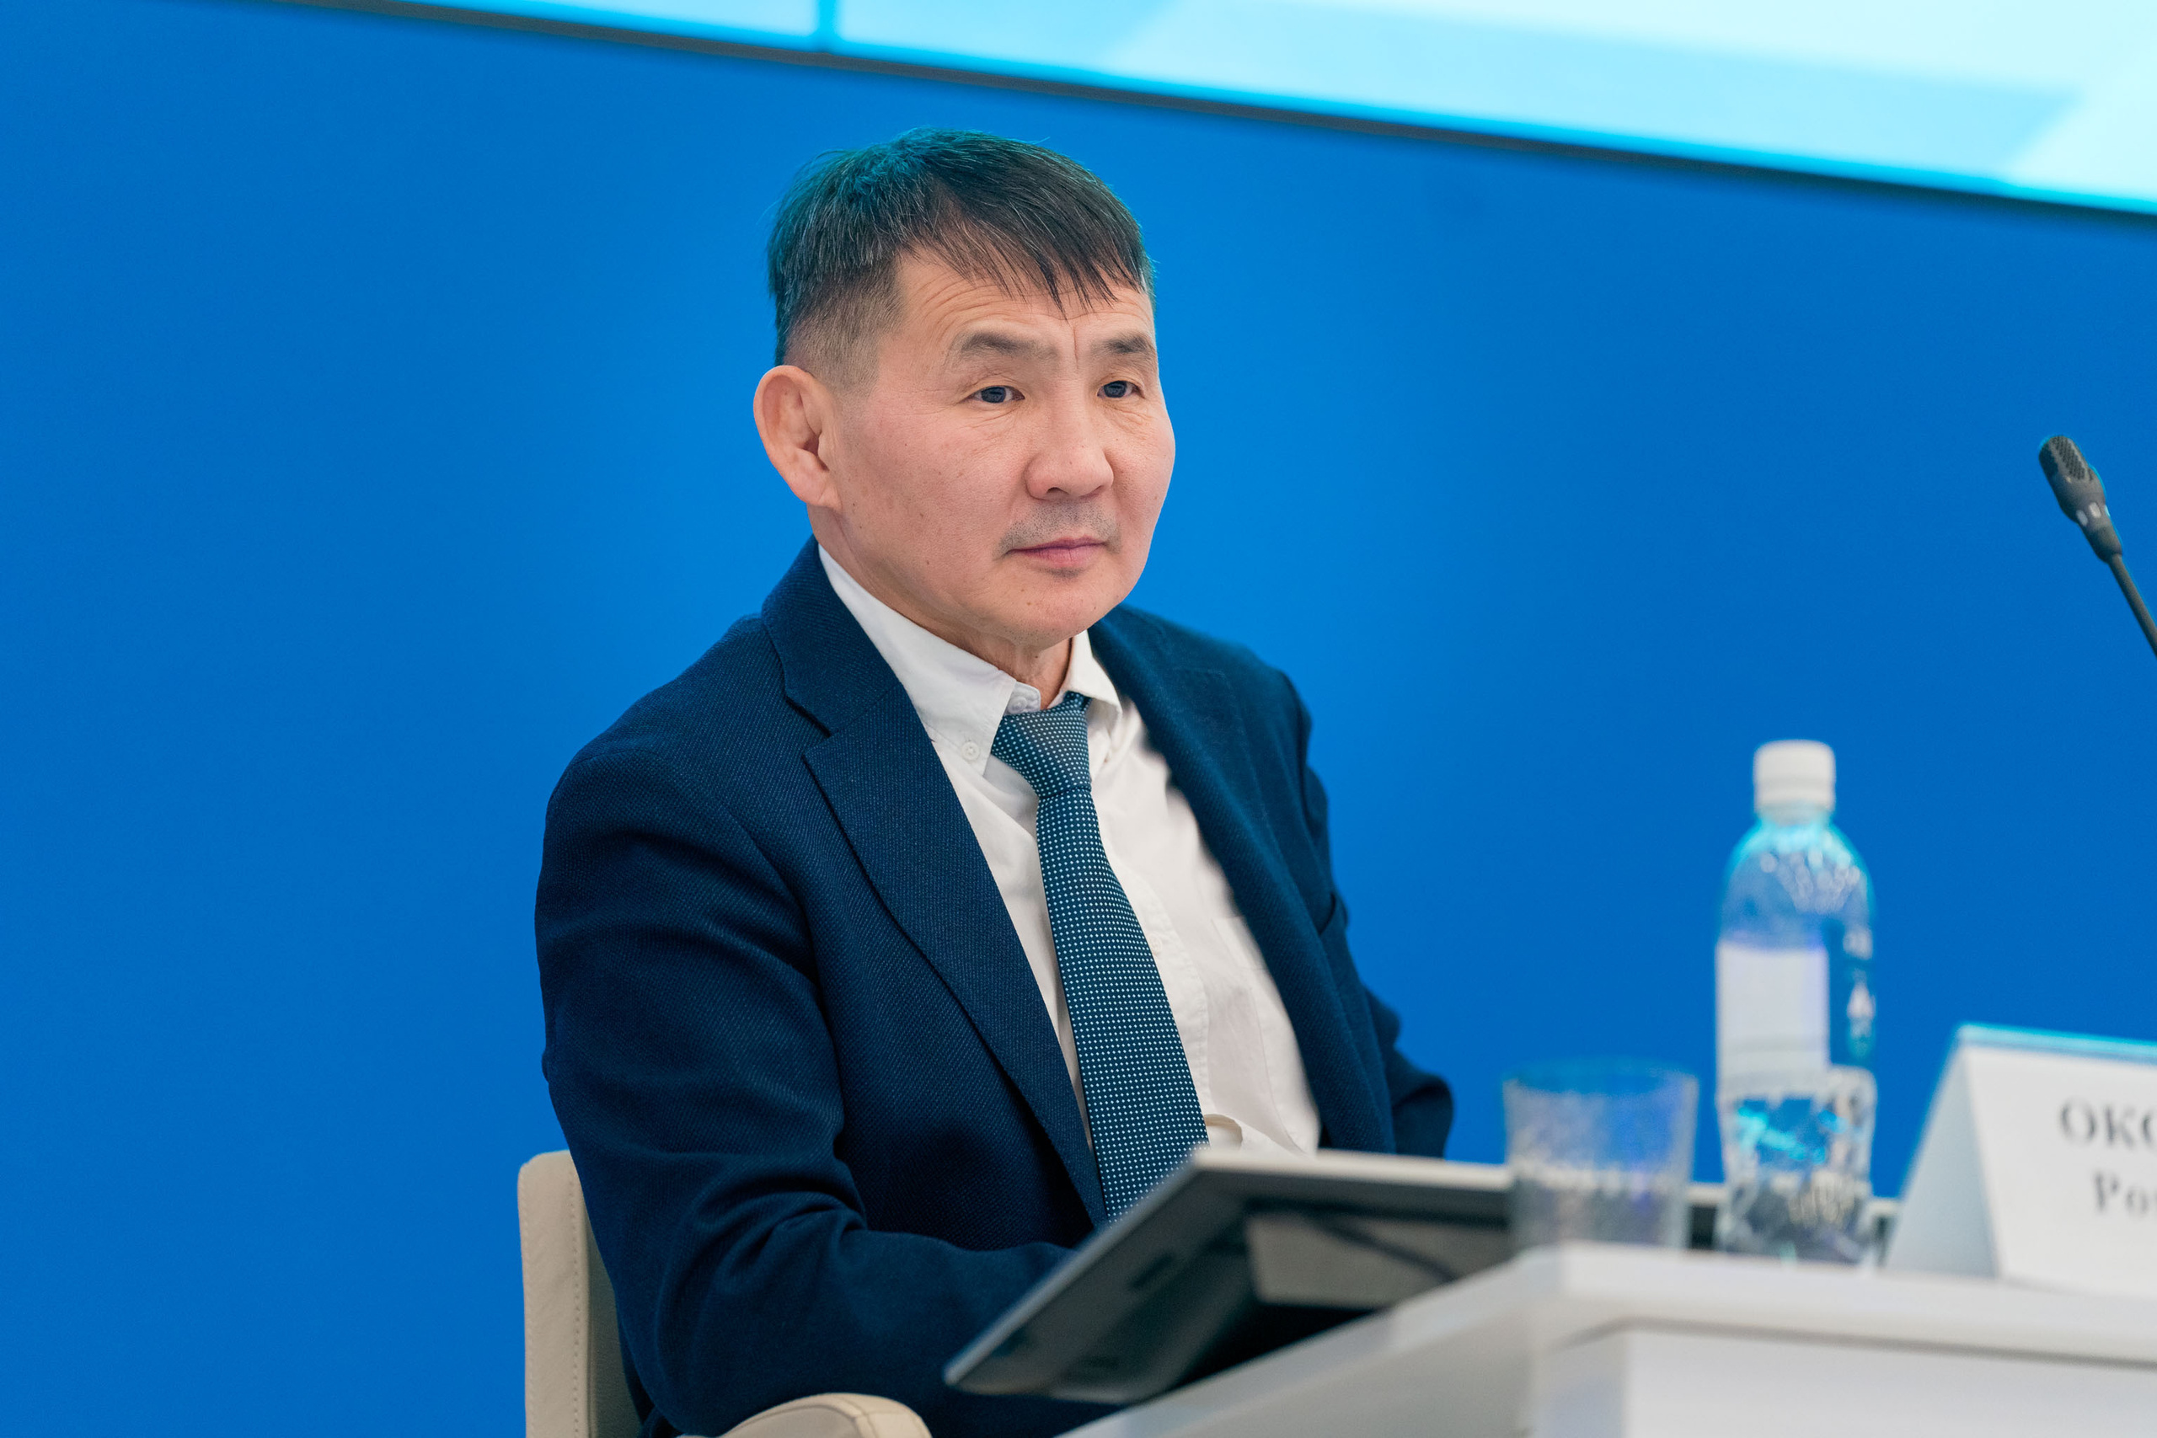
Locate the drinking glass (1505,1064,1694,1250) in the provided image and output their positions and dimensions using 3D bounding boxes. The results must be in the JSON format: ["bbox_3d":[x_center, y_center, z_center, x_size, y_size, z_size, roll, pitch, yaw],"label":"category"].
[{"bbox_3d":[0.202,0.179,4.110,0.075,0.086,0.075,0,-13,0],"label":"drinking glass"}]

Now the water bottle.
[{"bbox_3d":[0.279,0.119,4.150,0.062,0.222,0.062,0,-13,0],"label":"water bottle"}]

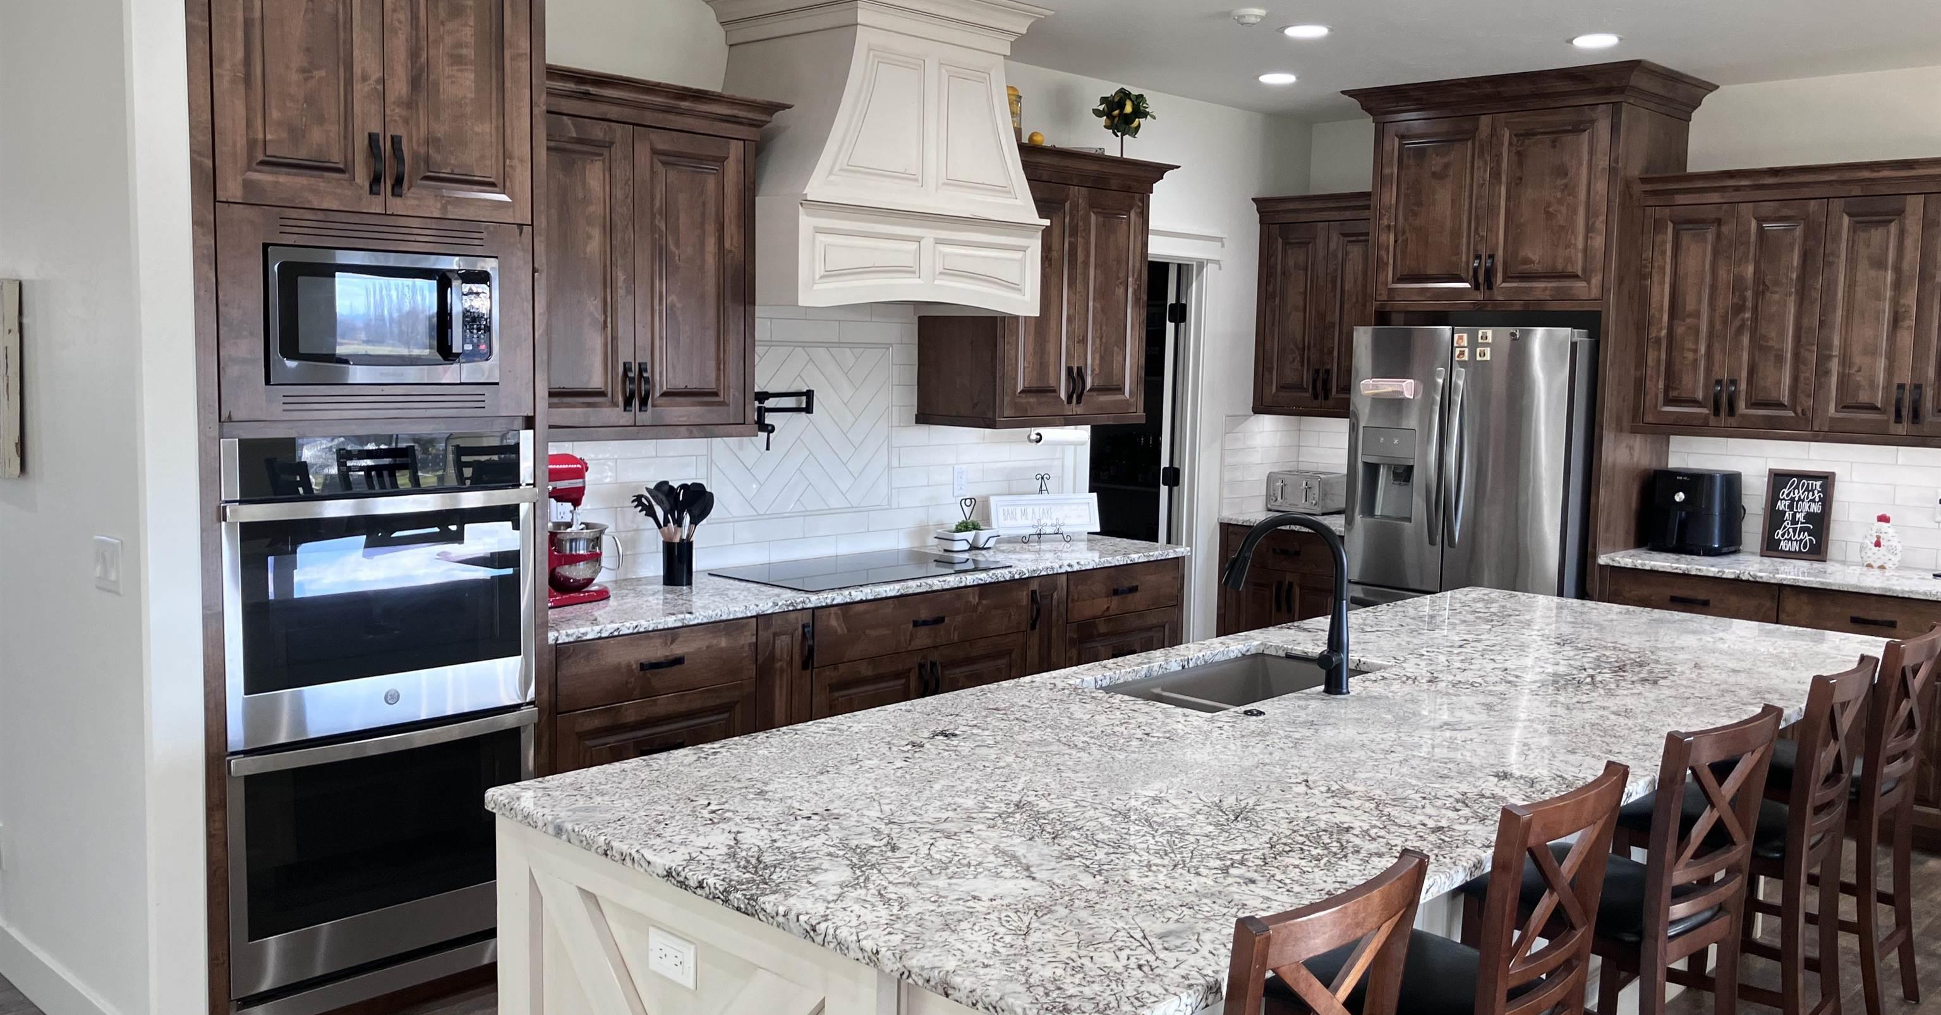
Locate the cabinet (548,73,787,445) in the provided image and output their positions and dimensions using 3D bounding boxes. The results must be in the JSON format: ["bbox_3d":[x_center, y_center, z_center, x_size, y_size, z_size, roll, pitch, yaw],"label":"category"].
[{"bbox_3d":[-1.056,-0.700,4.575,0.475,0.992,0.960,6,8,44],"label":"cabinet"}]

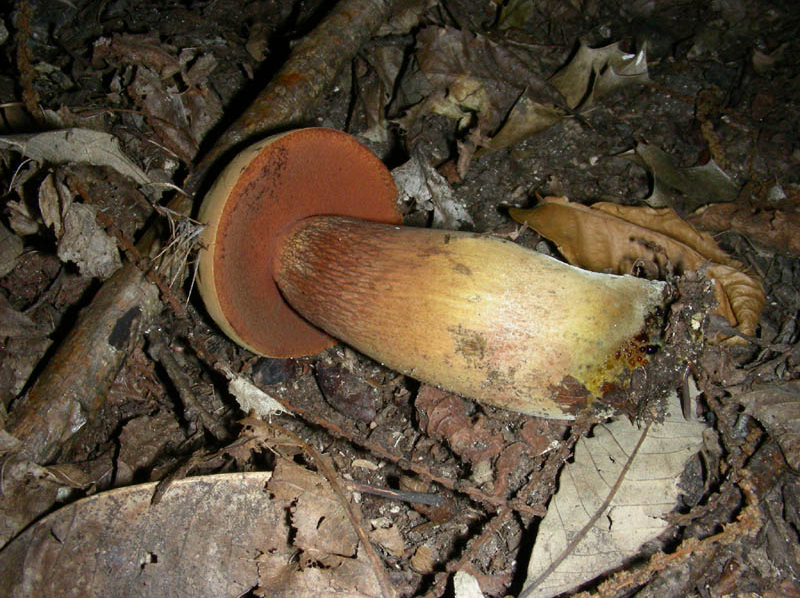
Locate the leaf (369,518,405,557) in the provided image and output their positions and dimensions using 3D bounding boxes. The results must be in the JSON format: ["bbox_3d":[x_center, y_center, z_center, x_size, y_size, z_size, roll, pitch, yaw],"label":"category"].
[{"bbox_3d":[-0.005,0.096,0.353,0.013,0.006,0.019,-40,65,-23],"label":"leaf"}]

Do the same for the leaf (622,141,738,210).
[{"bbox_3d":[0.141,-0.061,0.450,0.062,0.014,0.047,32,62,19],"label":"leaf"}]

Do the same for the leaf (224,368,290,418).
[{"bbox_3d":[-0.065,0.044,0.385,0.040,0.009,0.012,31,62,18],"label":"leaf"}]

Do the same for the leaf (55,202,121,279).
[{"bbox_3d":[-0.154,-0.028,0.432,0.029,0.009,0.054,-24,60,-15],"label":"leaf"}]

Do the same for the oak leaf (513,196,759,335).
[{"bbox_3d":[0.117,-0.026,0.422,0.131,0.022,0.056,28,61,17],"label":"oak leaf"}]

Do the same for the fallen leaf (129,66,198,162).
[{"bbox_3d":[-0.127,-0.104,0.480,0.025,0.010,0.079,-28,61,-17],"label":"fallen leaf"}]

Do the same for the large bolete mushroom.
[{"bbox_3d":[0.012,-0.010,0.380,0.200,0.098,0.100,15,58,15],"label":"large bolete mushroom"}]

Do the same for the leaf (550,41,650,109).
[{"bbox_3d":[0.112,-0.131,0.495,0.072,0.014,0.045,-22,60,-13],"label":"leaf"}]

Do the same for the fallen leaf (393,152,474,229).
[{"bbox_3d":[0.014,-0.053,0.447,0.029,0.011,0.055,-23,60,-14],"label":"fallen leaf"}]

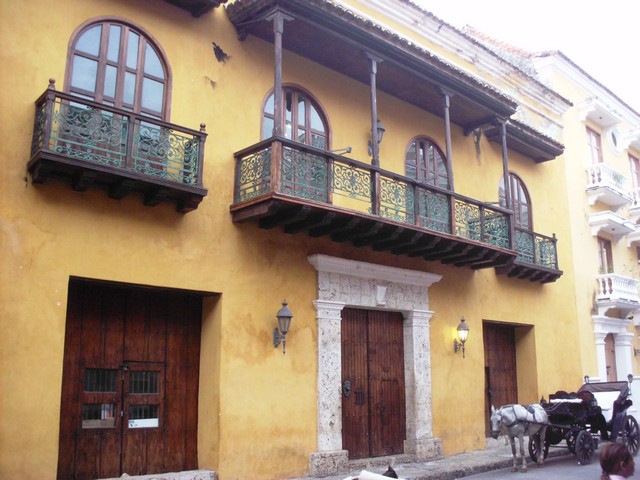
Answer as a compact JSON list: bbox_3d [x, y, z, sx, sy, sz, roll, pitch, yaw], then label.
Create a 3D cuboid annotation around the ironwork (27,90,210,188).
[{"bbox_3d":[-3.163,-1.490,11.343,2.846,1.071,0.612,11,-16,-44],"label":"ironwork"}]

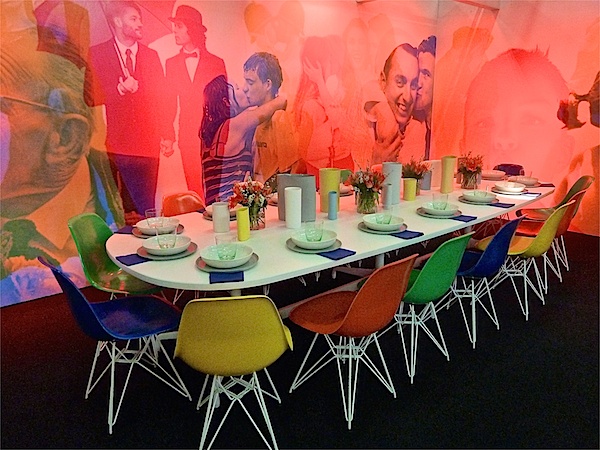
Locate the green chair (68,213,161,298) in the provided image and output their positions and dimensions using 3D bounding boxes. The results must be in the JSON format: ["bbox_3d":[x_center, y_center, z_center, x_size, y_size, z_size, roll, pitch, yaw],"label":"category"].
[{"bbox_3d":[-1.037,0.340,2.662,0.553,0.815,0.467,1,15,5],"label":"green chair"}]

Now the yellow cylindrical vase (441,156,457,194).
[{"bbox_3d":[1.256,-0.423,3.654,0.106,0.300,0.106,-1,15,0],"label":"yellow cylindrical vase"}]

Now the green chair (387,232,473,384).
[{"bbox_3d":[0.626,0.397,2.451,0.467,0.812,0.549,-12,19,-38],"label":"green chair"}]

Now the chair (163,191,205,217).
[{"bbox_3d":[-0.725,0.206,3.232,0.549,0.812,0.467,13,20,42],"label":"chair"}]

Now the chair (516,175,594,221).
[{"bbox_3d":[2.302,-0.050,3.997,0.553,0.815,0.467,5,16,20],"label":"chair"}]

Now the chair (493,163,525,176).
[{"bbox_3d":[2.126,-0.212,4.681,0.549,0.812,0.467,-14,20,-42],"label":"chair"}]

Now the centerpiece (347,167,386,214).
[{"bbox_3d":[0.468,-0.233,3.002,0.252,0.283,0.252,-1,15,0],"label":"centerpiece"}]

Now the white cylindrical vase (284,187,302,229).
[{"bbox_3d":[-0.037,-0.101,2.564,0.094,0.230,0.094,-1,15,0],"label":"white cylindrical vase"}]

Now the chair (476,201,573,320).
[{"bbox_3d":[1.555,0.198,3.102,0.467,0.815,0.553,-15,21,-42],"label":"chair"}]

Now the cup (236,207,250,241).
[{"bbox_3d":[-0.302,-0.004,2.326,0.066,0.172,0.066,-1,15,0],"label":"cup"}]

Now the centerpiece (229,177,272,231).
[{"bbox_3d":[-0.281,-0.125,2.536,0.247,0.295,0.235,-1,15,0],"label":"centerpiece"}]

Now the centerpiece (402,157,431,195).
[{"bbox_3d":[0.930,-0.396,3.491,0.219,0.300,0.208,-1,15,0],"label":"centerpiece"}]

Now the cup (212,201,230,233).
[{"bbox_3d":[-0.465,-0.044,2.567,0.096,0.163,0.096,-1,15,0],"label":"cup"}]

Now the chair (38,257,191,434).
[{"bbox_3d":[-0.862,0.504,2.113,0.549,0.812,0.467,-14,20,-40],"label":"chair"}]

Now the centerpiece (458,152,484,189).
[{"bbox_3d":[1.478,-0.472,3.744,0.207,0.305,0.197,-1,15,0],"label":"centerpiece"}]

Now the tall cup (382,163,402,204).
[{"bbox_3d":[0.677,-0.303,3.172,0.140,0.291,0.140,0,15,0],"label":"tall cup"}]

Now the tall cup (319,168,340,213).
[{"bbox_3d":[0.211,-0.245,3.052,0.145,0.288,0.145,-1,15,0],"label":"tall cup"}]

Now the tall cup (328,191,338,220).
[{"bbox_3d":[0.213,-0.124,2.810,0.056,0.178,0.056,-1,15,0],"label":"tall cup"}]

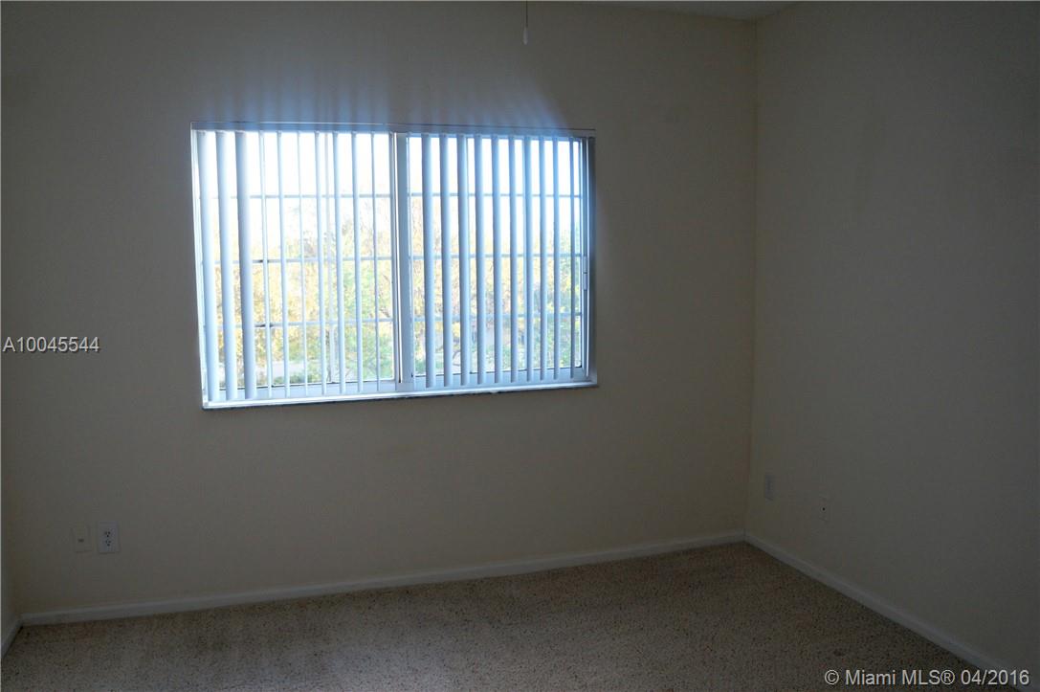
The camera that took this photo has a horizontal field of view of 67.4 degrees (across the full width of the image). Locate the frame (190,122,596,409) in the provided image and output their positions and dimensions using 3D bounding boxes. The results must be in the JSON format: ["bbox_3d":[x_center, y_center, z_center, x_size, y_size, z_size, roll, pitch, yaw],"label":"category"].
[{"bbox_3d":[-0.487,-0.369,3.468,1.748,1.175,0.090,-2,6,-16],"label":"frame"}]

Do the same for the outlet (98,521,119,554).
[{"bbox_3d":[-1.673,0.781,3.174,0.076,0.122,0.012,-2,6,-16],"label":"outlet"}]

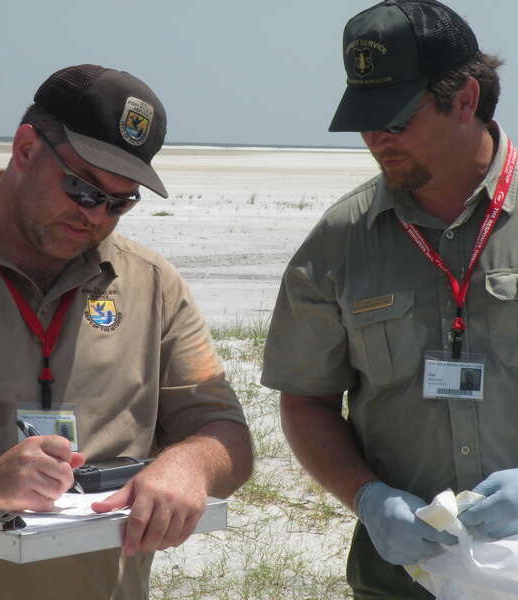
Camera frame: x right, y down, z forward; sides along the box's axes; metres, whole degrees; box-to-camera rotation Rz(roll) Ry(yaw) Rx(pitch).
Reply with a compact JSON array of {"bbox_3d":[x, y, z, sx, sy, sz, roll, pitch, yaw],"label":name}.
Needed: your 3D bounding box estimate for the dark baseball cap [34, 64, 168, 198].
[{"bbox_3d":[-0.201,-0.252,3.610,0.170,0.140,0.265,21,11,-38],"label":"dark baseball cap"}]

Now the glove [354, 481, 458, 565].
[{"bbox_3d":[0.206,0.312,3.550,0.152,0.100,0.083,34,-5,23],"label":"glove"}]

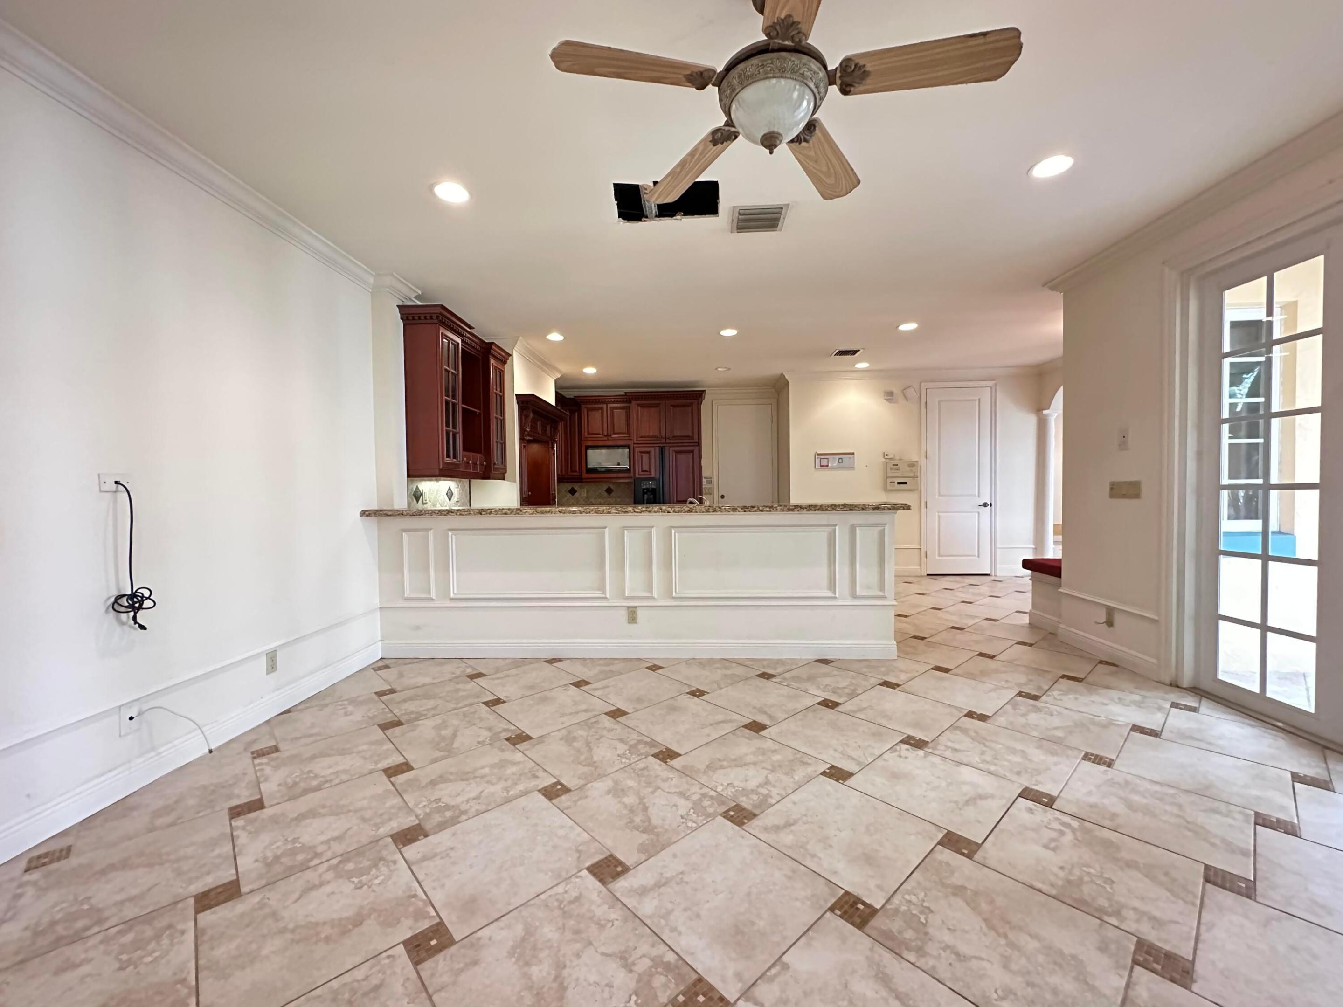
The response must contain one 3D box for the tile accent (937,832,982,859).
[{"bbox_3d":[0.961,1.143,1.811,0.102,0.010,0.102,1,2,45],"label":"tile accent"}]

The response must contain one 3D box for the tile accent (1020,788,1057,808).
[{"bbox_3d":[1.424,1.142,2.106,0.102,0.010,0.102,-3,3,-44],"label":"tile accent"}]

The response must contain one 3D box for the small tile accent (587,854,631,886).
[{"bbox_3d":[-0.198,1.173,1.733,0.102,0.010,0.102,-3,3,-44],"label":"small tile accent"}]

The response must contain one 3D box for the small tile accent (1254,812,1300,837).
[{"bbox_3d":[2.146,1.141,1.925,0.102,0.010,0.102,-3,3,-44],"label":"small tile accent"}]

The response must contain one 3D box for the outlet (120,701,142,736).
[{"bbox_3d":[-2.180,0.869,2.193,0.010,0.119,0.078,-1,2,2],"label":"outlet"}]

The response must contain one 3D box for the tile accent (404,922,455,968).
[{"bbox_3d":[-0.644,1.174,1.441,0.102,0.010,0.102,1,2,45],"label":"tile accent"}]

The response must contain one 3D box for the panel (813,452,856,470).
[{"bbox_3d":[2.151,-0.551,7.135,0.501,0.250,0.060,-1,2,2],"label":"panel"}]

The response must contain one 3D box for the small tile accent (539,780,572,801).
[{"bbox_3d":[-0.465,1.151,2.163,0.102,0.010,0.102,1,2,45],"label":"small tile accent"}]

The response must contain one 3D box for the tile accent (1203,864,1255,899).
[{"bbox_3d":[1.671,1.139,1.629,0.102,0.010,0.102,1,2,45],"label":"tile accent"}]

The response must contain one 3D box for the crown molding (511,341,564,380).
[{"bbox_3d":[-1.486,-1.603,6.161,0.113,0.095,1.760,-1,2,2],"label":"crown molding"}]

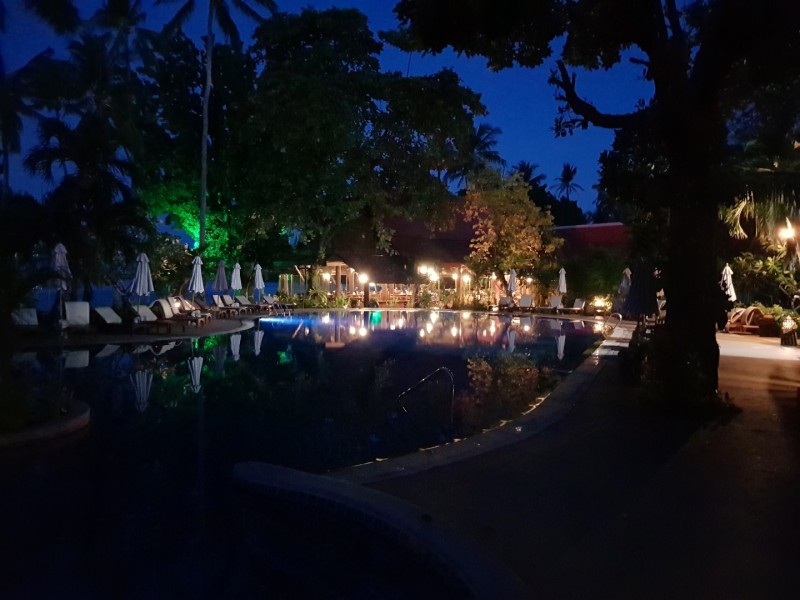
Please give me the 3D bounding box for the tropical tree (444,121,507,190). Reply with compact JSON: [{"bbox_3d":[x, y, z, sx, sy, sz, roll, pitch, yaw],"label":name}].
[{"bbox_3d":[7.182,-8.888,58.280,6.400,16.500,6.400,1,2,7],"label":"tropical tree"}]

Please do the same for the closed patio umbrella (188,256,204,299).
[{"bbox_3d":[-7.463,-0.391,22.070,0.580,2.350,0.580,1,2,0],"label":"closed patio umbrella"}]

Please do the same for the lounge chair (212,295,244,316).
[{"bbox_3d":[-7.195,0.251,25.386,1.800,0.850,0.680,2,2,31],"label":"lounge chair"}]

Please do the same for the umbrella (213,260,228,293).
[{"bbox_3d":[-8.112,-0.582,27.200,0.620,2.350,0.620,1,2,0],"label":"umbrella"}]

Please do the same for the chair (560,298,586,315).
[{"bbox_3d":[9.095,0.338,31.500,0.660,0.750,1.850,2,2,35],"label":"chair"}]

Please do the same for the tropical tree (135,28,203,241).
[{"bbox_3d":[-12.328,-6.827,32.000,4.100,14.200,4.200,1,2,0],"label":"tropical tree"}]

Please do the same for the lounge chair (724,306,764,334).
[{"bbox_3d":[11.586,0.668,20.186,1.750,0.850,0.700,0,2,-23],"label":"lounge chair"}]

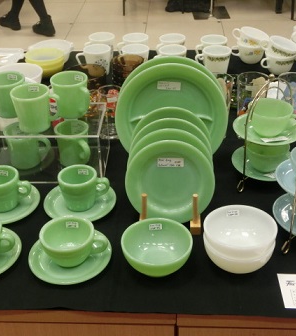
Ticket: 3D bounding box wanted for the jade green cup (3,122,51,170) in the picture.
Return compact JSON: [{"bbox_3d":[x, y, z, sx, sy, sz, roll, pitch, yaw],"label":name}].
[{"bbox_3d":[-0.273,-0.049,1.152,0.113,0.086,0.084,8,36,11],"label":"jade green cup"}]

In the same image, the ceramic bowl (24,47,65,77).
[{"bbox_3d":[-0.333,-0.339,1.618,0.124,0.067,0.124,-2,34,0],"label":"ceramic bowl"}]

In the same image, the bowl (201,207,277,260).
[{"bbox_3d":[0.164,0.127,0.880,0.127,0.058,0.127,-1,34,1],"label":"bowl"}]

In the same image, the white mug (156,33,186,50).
[{"bbox_3d":[0.074,-0.389,1.656,0.108,0.086,0.083,-27,42,-32],"label":"white mug"}]

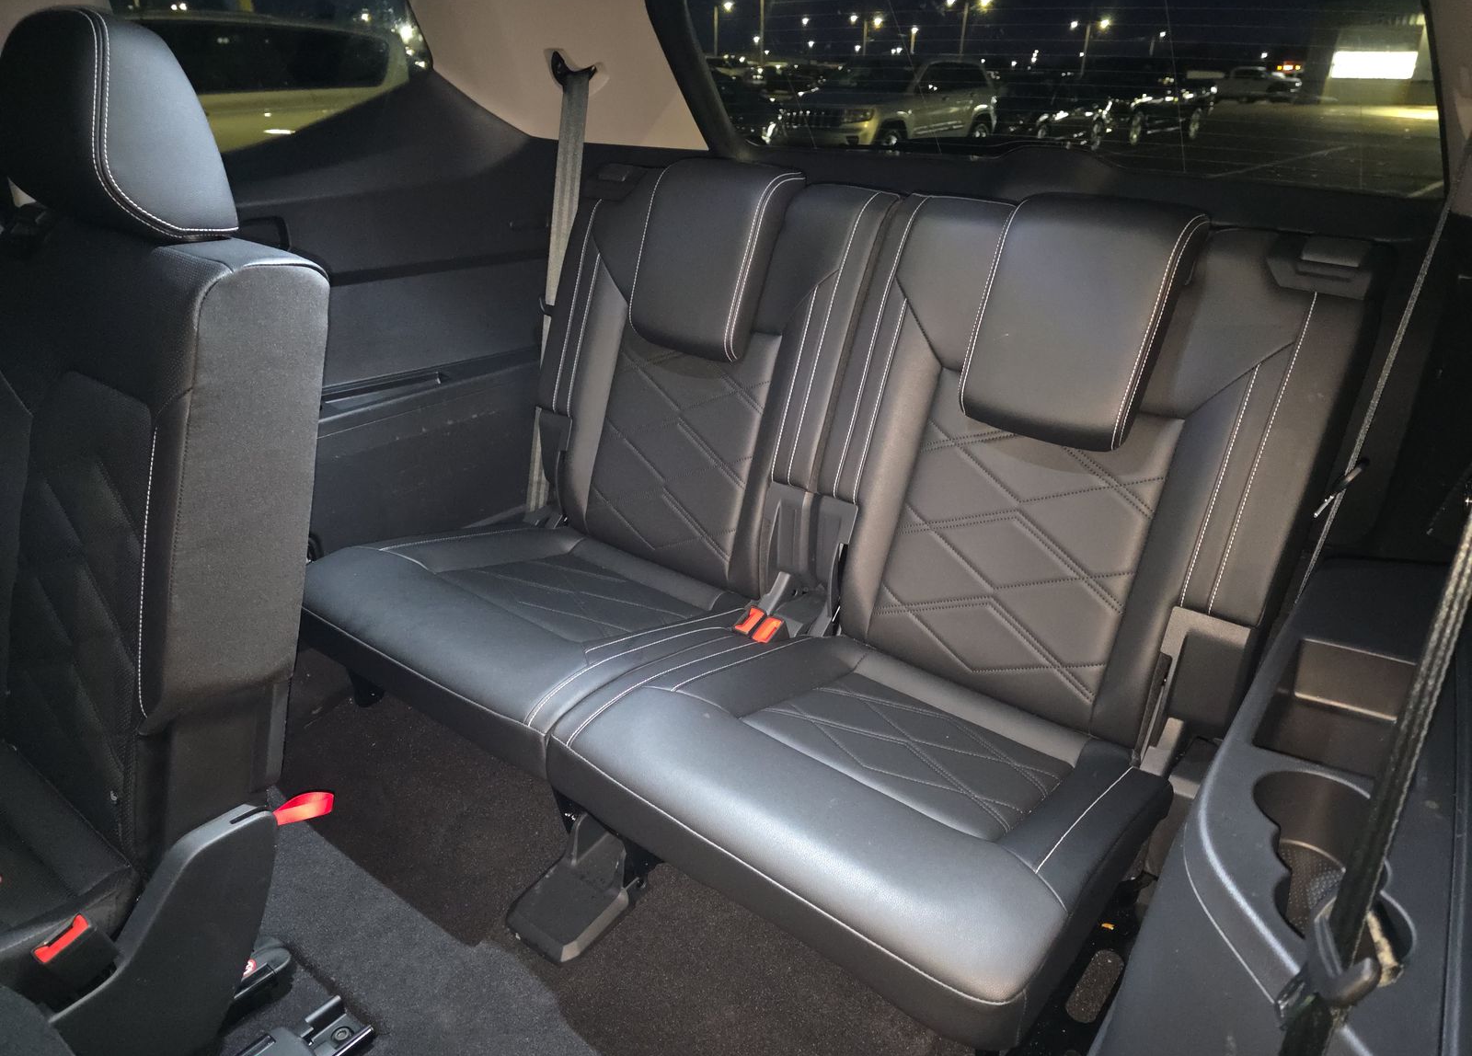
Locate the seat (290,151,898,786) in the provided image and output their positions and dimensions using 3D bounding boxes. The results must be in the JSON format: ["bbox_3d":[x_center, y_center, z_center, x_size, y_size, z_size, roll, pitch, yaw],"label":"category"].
[{"bbox_3d":[-0.199,-0.140,1.386,0.567,0.666,0.738,19,31,33],"label":"seat"}]

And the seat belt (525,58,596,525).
[{"bbox_3d":[-0.313,-0.406,1.709,0.065,0.791,0.040,6,16,-10],"label":"seat belt"}]

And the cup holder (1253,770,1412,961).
[{"bbox_3d":[0.453,0.282,0.762,0.105,0.080,0.200,12,27,21],"label":"cup holder"}]

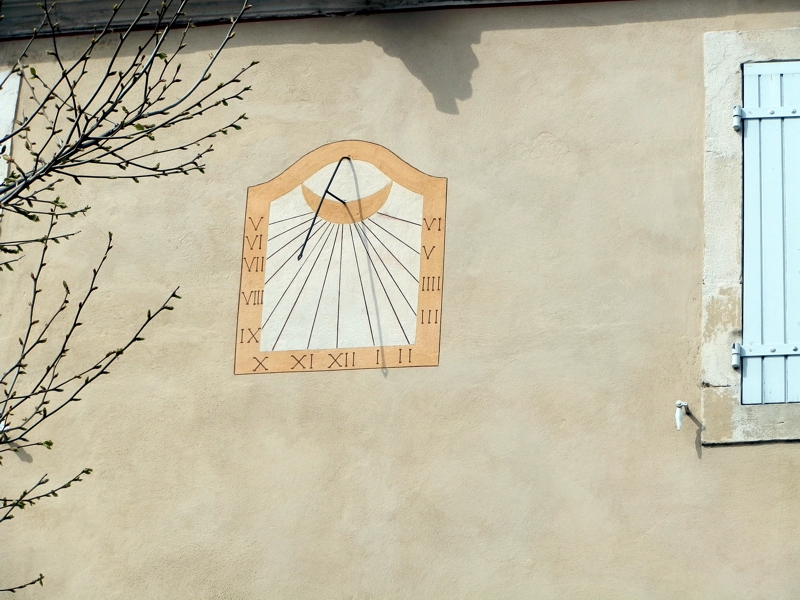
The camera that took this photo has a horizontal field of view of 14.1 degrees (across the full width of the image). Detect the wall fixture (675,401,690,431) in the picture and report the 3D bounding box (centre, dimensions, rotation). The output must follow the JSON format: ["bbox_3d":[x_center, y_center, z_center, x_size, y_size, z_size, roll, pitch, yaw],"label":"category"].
[{"bbox_3d":[1.013,0.427,11.600,0.045,0.121,0.079,-2,-30,10],"label":"wall fixture"}]

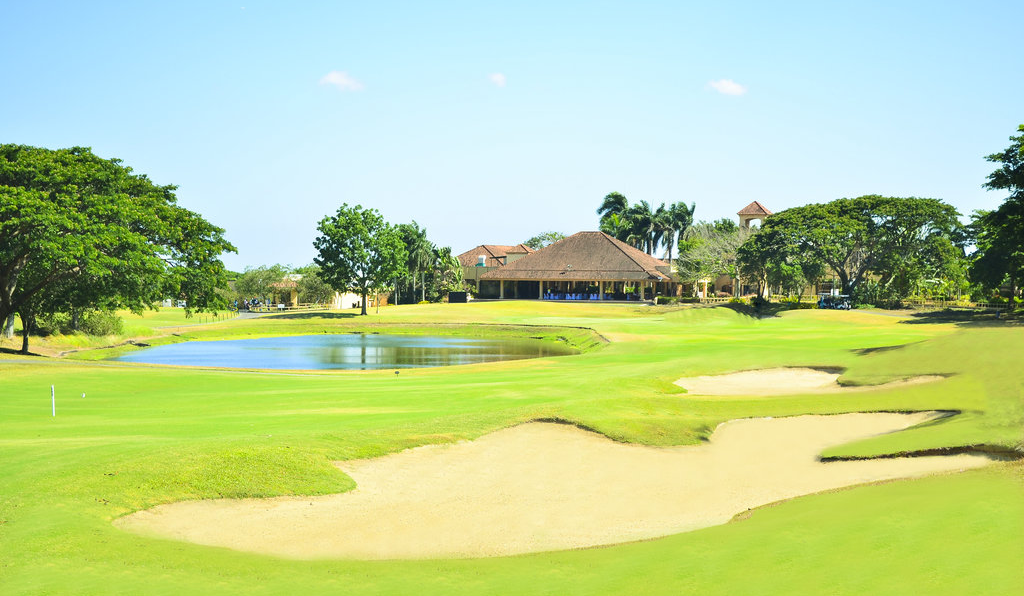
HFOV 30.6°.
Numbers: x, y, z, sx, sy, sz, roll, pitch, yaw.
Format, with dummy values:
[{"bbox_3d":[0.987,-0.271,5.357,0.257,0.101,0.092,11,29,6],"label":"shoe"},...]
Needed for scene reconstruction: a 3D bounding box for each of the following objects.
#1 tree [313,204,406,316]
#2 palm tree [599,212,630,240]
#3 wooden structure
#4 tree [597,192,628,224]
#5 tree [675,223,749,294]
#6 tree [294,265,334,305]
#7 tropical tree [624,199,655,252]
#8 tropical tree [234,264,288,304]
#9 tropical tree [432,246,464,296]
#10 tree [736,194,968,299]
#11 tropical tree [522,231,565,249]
[{"bbox_3d":[-18.600,-4.730,230.000,11.540,13.750,11.200,0,0,0],"label":"tree"},{"bbox_3d":[16.440,-6.690,302.000,5.320,14.510,5.200,0,0,0],"label":"palm tree"},{"bbox_3d":[10.830,-4.650,276.000,26.000,10.290,21.500,0,0,14],"label":"wooden structure"},{"bbox_3d":[16.340,-8.330,303.000,5.340,17.790,5.200,0,0,0],"label":"tree"},{"bbox_3d":[26.680,-5.100,248.000,9.800,10.060,9.200,0,0,0],"label":"tree"},{"bbox_3d":[-27.200,-1.650,258.000,5.780,5.650,5.500,0,0,0],"label":"tree"},{"bbox_3d":[20.800,-7.660,302.000,5.320,16.440,5.200,0,0,0],"label":"tropical tree"},{"bbox_3d":[-34.640,-1.800,259.000,7.470,5.950,7.000,0,0,0],"label":"tropical tree"},{"bbox_3d":[-8.850,-3.430,257.000,4.120,7.550,4.100,0,0,0],"label":"tropical tree"},{"bbox_3d":[41.800,-6.010,232.000,27.990,13.380,24.000,0,0,0],"label":"tree"},{"bbox_3d":[5.510,-5.180,308.000,7.560,11.510,7.500,0,0,0],"label":"tropical tree"}]

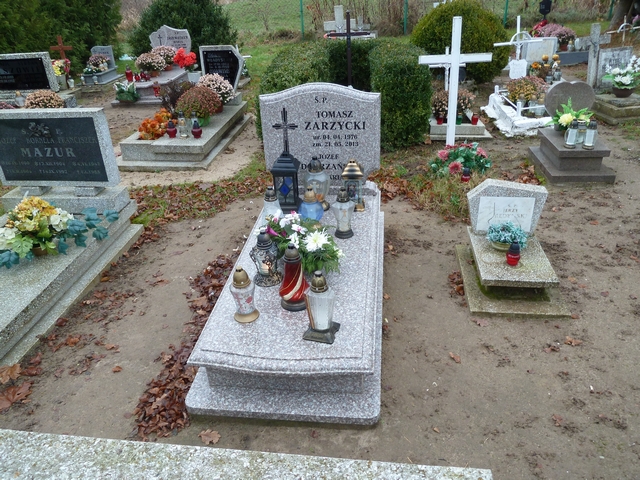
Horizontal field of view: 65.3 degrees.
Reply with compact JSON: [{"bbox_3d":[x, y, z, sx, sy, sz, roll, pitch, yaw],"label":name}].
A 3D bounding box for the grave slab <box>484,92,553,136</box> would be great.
[{"bbox_3d":[2.537,-1.625,6.094,0.800,0.210,1.450,-7,26,10],"label":"grave slab"}]

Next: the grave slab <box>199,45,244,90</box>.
[{"bbox_3d":[-1.308,-2.239,6.583,0.600,0.610,0.090,0,22,6],"label":"grave slab"}]

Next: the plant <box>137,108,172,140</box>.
[{"bbox_3d":[-1.735,-1.216,5.280,0.320,0.240,0.320,0,26,6],"label":"plant"}]

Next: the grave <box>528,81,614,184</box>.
[{"bbox_3d":[2.247,-0.970,4.379,0.521,0.704,0.744,1,30,7],"label":"grave"}]

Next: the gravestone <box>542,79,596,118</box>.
[{"bbox_3d":[2.261,-1.218,4.558,0.446,0.452,0.093,1,30,7],"label":"gravestone"}]

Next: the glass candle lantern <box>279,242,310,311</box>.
[{"bbox_3d":[-0.129,0.166,2.346,0.140,0.342,0.140,1,28,7],"label":"glass candle lantern"}]

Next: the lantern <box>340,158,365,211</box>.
[{"bbox_3d":[0.216,-0.342,3.133,0.122,0.318,0.122,5,30,14],"label":"lantern"}]

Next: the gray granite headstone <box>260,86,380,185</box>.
[{"bbox_3d":[0.013,-0.729,3.529,0.826,0.716,0.085,1,25,7],"label":"gray granite headstone"}]

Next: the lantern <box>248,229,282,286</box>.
[{"bbox_3d":[-0.286,0.086,2.635,0.172,0.301,0.161,1,30,7],"label":"lantern"}]

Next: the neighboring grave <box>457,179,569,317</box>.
[{"bbox_3d":[1.127,0.019,2.920,0.523,0.507,0.752,1,30,7],"label":"neighboring grave"}]

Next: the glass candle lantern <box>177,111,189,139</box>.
[{"bbox_3d":[-1.398,-1.178,5.088,0.098,0.254,0.098,1,30,7],"label":"glass candle lantern"}]

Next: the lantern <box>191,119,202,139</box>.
[{"bbox_3d":[-1.269,-1.145,5.137,0.108,0.172,0.108,0,26,6],"label":"lantern"}]

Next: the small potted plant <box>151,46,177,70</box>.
[{"bbox_3d":[-2.515,-2.933,8.101,0.440,0.330,0.420,1,29,7],"label":"small potted plant"}]

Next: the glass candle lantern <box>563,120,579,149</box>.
[{"bbox_3d":[2.141,-0.904,4.236,0.115,0.235,0.115,0,26,6],"label":"glass candle lantern"}]

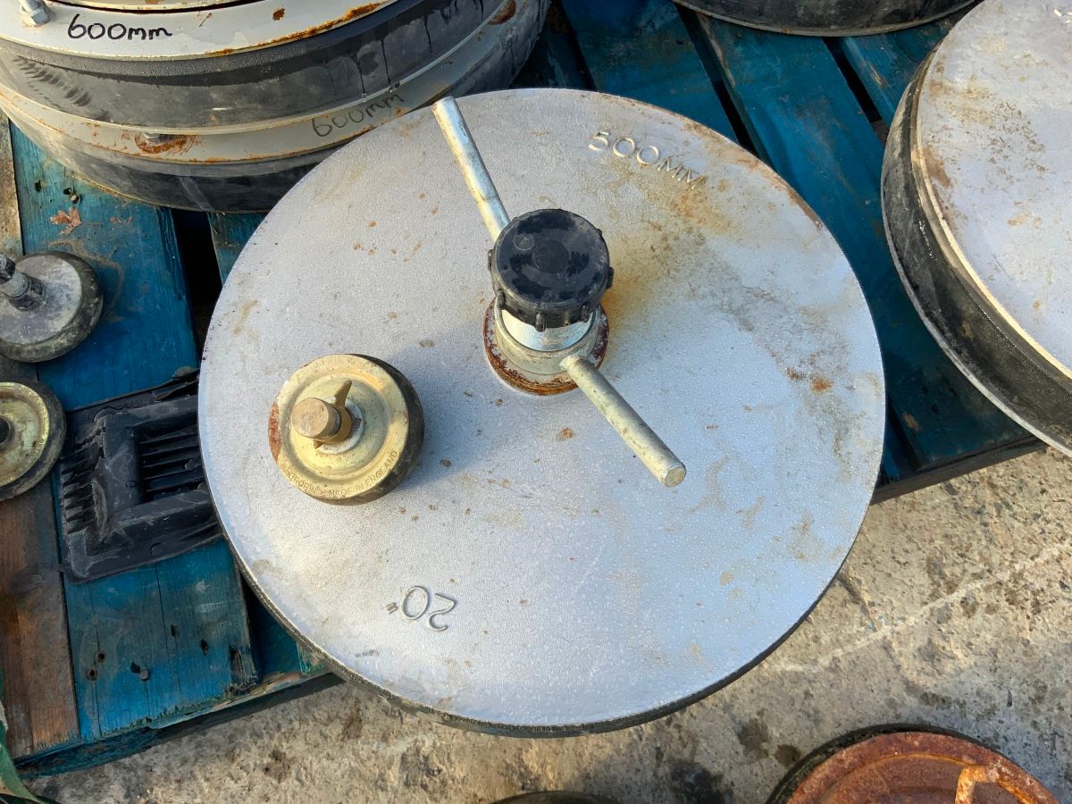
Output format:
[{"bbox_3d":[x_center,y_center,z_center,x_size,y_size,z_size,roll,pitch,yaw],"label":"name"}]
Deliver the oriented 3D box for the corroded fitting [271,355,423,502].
[{"bbox_3d":[-0.125,0.015,0.565,0.098,0.076,0.098,0,81,9],"label":"corroded fitting"}]

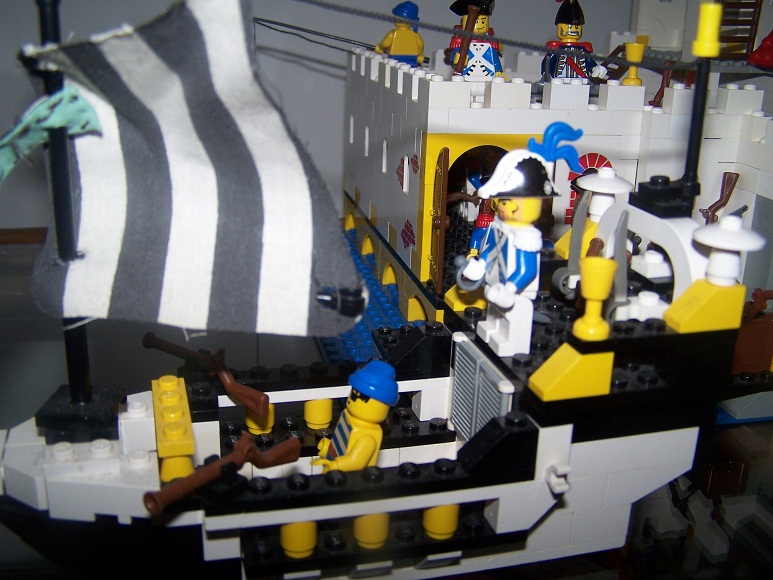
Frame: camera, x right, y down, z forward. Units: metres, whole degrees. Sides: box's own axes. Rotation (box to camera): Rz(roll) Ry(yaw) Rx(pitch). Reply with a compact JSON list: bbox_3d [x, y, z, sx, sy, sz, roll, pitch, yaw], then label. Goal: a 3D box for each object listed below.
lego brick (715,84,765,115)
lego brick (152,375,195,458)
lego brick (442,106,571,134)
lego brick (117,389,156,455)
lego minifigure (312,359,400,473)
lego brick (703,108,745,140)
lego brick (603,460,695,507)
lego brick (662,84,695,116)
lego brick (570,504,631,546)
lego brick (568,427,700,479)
[{"bbox_3d":[0.141,-0.076,0.340,0.016,0.011,0.008,-2,20,-14],"label":"lego brick"},{"bbox_3d":[-0.049,0.028,0.192,0.008,0.005,0.032,-3,20,-16],"label":"lego brick"},{"bbox_3d":[0.046,-0.066,0.328,0.048,0.010,0.008,-2,20,-14],"label":"lego brick"},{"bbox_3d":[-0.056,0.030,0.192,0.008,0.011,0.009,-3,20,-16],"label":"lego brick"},{"bbox_3d":[-0.010,0.037,0.209,0.019,0.043,0.024,6,17,-20],"label":"lego minifigure"},{"bbox_3d":[0.125,-0.066,0.339,0.032,0.010,0.008,-2,20,-14],"label":"lego brick"},{"bbox_3d":[0.064,0.046,0.211,0.024,0.010,0.008,-3,20,-16],"label":"lego brick"},{"bbox_3d":[0.118,-0.075,0.334,0.016,0.011,0.008,-2,20,-14],"label":"lego brick"},{"bbox_3d":[0.052,0.057,0.213,0.016,0.010,0.008,-3,20,-17],"label":"lego brick"},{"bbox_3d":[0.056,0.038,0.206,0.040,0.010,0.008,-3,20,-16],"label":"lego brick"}]

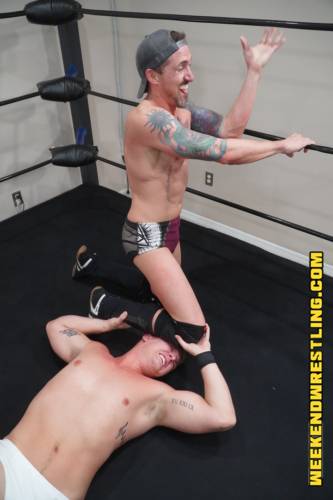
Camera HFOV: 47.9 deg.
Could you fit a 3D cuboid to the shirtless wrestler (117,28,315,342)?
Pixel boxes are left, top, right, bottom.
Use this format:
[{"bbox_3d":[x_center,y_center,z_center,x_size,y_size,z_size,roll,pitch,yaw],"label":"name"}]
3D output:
[{"bbox_3d":[0.004,-0.286,1.771,1.162,1.350,0.724,15,39,20],"label":"shirtless wrestler"}]

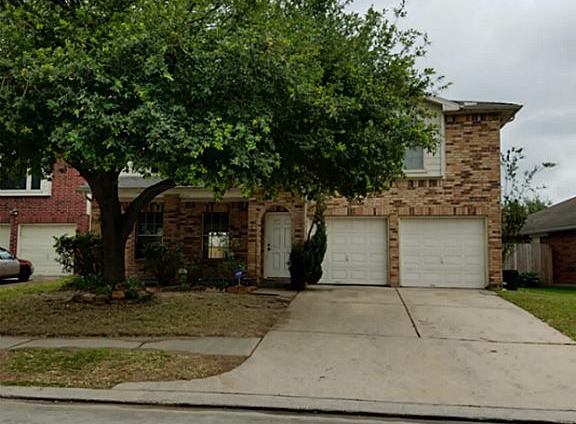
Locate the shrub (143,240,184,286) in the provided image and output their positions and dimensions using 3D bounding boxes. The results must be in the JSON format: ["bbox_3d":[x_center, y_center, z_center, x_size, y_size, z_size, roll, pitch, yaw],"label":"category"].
[{"bbox_3d":[-3.928,1.625,18.200,1.350,1.452,1.300,0,-4,13],"label":"shrub"}]

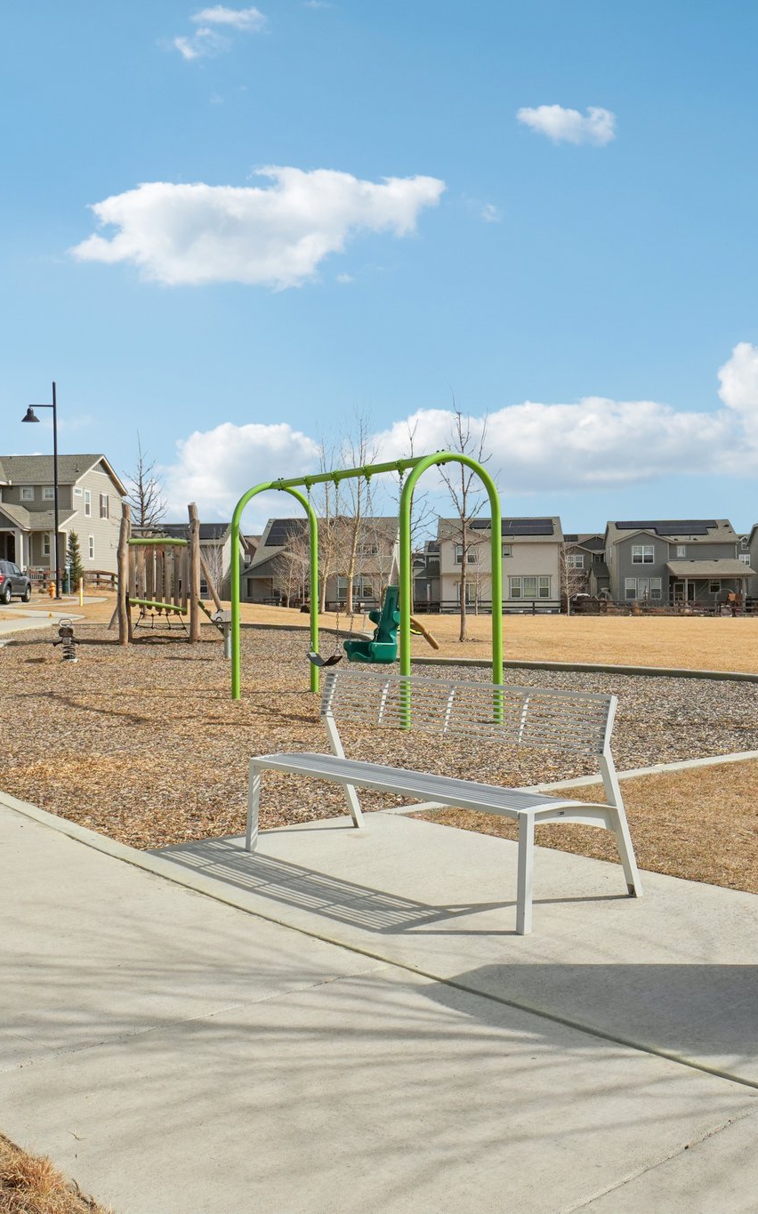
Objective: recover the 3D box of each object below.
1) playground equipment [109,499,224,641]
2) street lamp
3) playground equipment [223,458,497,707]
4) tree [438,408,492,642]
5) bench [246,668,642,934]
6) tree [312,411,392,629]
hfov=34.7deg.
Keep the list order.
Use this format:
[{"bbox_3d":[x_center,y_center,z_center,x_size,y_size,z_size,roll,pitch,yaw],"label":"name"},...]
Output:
[{"bbox_3d":[-4.418,-0.712,25.300,2.450,2.950,2.100,-1,1,0],"label":"playground equipment"},{"bbox_3d":[-13.917,-4.836,50.000,1.600,8.900,0.720,-1,1,0],"label":"street lamp"},{"bbox_3d":[-0.265,-0.190,12.254,1.103,2.462,3.612,-2,2,-31],"label":"playground equipment"},{"bbox_3d":[1.914,-1.852,27.000,1.350,5.250,1.350,-1,1,0],"label":"tree"},{"bbox_3d":[0.206,0.768,5.399,0.641,0.829,1.891,-3,3,-39],"label":"bench"},{"bbox_3d":[-1.202,-4.115,54.000,3.600,9.500,3.600,-1,1,0],"label":"tree"}]

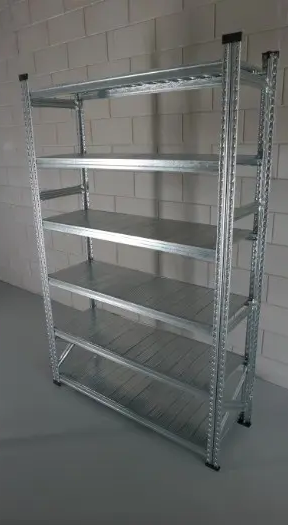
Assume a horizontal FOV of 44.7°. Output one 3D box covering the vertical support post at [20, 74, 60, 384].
[{"bbox_3d":[-0.652,-0.077,2.272,0.060,2.020,0.030,12,22,35],"label":"vertical support post"}]

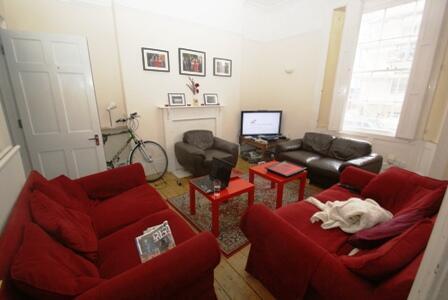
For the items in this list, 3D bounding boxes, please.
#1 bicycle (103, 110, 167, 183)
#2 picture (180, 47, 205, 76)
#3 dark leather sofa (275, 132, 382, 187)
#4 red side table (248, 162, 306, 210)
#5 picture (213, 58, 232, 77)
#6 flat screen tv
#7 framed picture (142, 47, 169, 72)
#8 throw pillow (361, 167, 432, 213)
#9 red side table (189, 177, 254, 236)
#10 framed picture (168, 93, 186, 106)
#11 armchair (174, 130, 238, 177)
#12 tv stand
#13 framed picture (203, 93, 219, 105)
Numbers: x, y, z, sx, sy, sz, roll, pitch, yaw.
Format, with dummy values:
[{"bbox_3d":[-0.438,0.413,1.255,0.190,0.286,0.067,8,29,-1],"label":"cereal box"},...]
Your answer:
[{"bbox_3d":[-1.800,-0.001,3.215,1.680,1.120,0.570,-2,15,-9],"label":"bicycle"},{"bbox_3d":[-0.585,-1.645,3.533,0.530,0.438,0.030,-8,17,-29],"label":"picture"},{"bbox_3d":[1.786,0.166,3.402,0.900,0.760,1.530,-10,18,-36],"label":"dark leather sofa"},{"bbox_3d":[0.749,0.498,2.680,0.550,0.450,0.550,-10,18,-35],"label":"red side table"},{"bbox_3d":[-0.019,-1.701,3.854,0.430,0.332,0.030,-8,17,-29],"label":"picture"},{"bbox_3d":[0.959,-0.644,4.689,1.040,0.630,0.110,-3,15,-14],"label":"flat screen tv"},{"bbox_3d":[-1.161,-1.544,3.216,0.437,0.338,0.030,-8,17,-29],"label":"framed picture"},{"bbox_3d":[1.670,0.392,1.792,0.150,0.420,0.410,30,6,-19],"label":"throw pillow"},{"bbox_3d":[-0.031,0.604,2.252,0.550,0.450,0.550,-10,18,-35],"label":"red side table"},{"bbox_3d":[-0.879,-0.947,3.539,0.315,0.230,0.025,-10,9,-36],"label":"framed picture"},{"bbox_3d":[-0.305,0.092,3.504,0.960,0.810,0.860,-9,17,-31],"label":"armchair"},{"bbox_3d":[0.938,-0.034,4.632,0.680,0.490,0.880,-10,18,-36],"label":"tv stand"},{"bbox_3d":[-0.274,-1.071,3.973,0.310,0.230,0.025,-10,9,-36],"label":"framed picture"}]

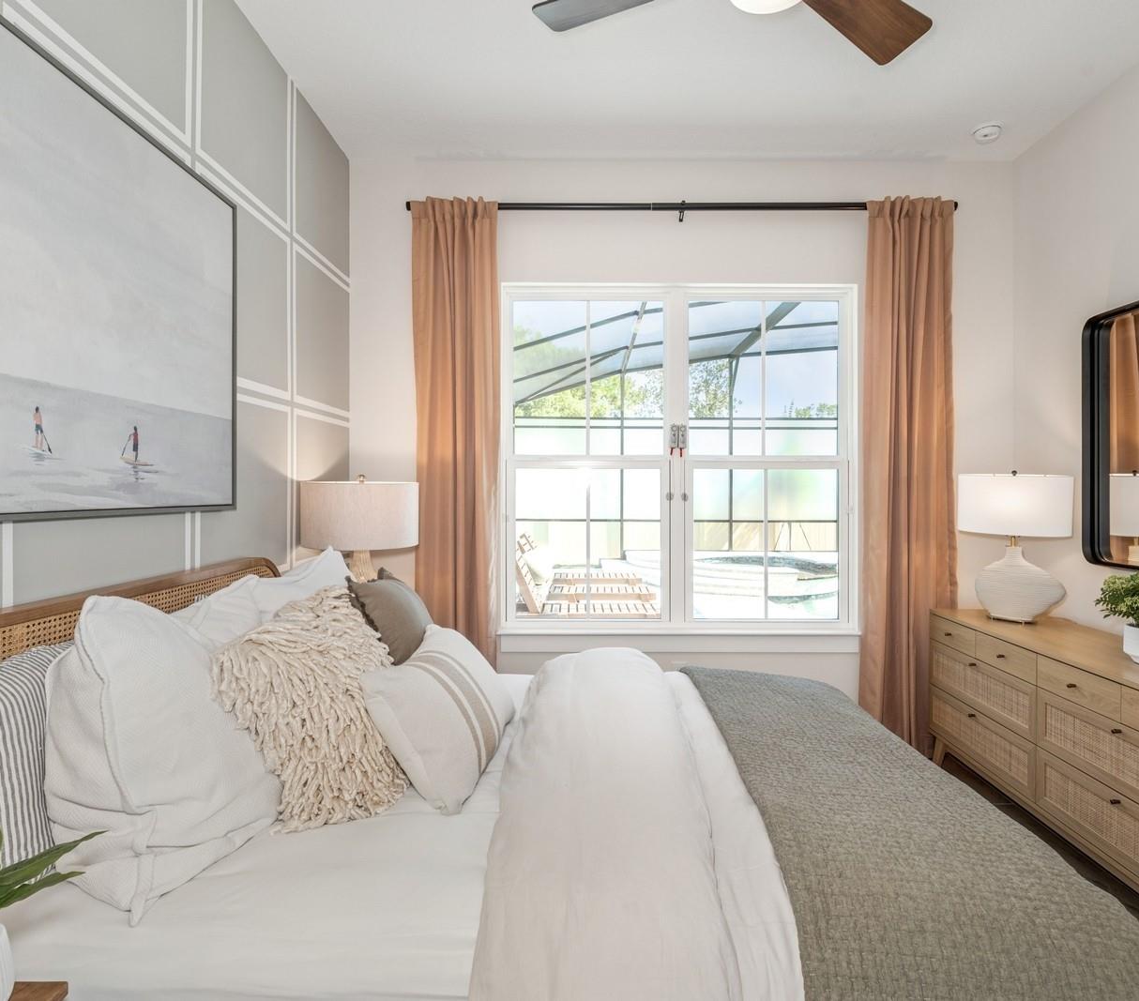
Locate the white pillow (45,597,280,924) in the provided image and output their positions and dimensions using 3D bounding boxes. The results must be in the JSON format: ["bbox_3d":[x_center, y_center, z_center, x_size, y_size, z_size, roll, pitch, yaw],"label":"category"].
[{"bbox_3d":[-0.701,0.433,1.210,0.200,0.490,0.460,-15,-7,12],"label":"white pillow"}]

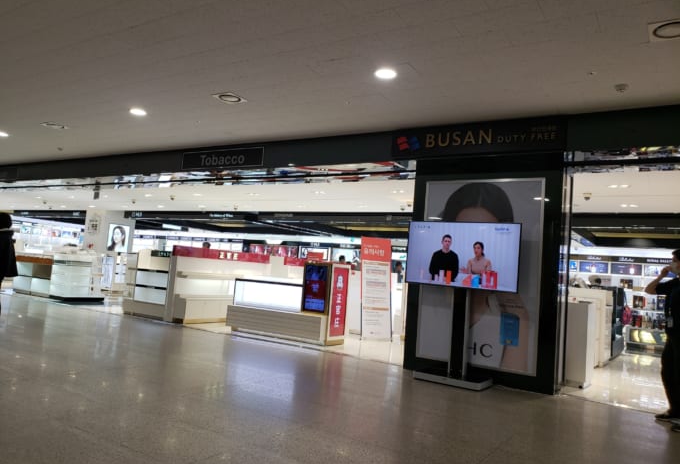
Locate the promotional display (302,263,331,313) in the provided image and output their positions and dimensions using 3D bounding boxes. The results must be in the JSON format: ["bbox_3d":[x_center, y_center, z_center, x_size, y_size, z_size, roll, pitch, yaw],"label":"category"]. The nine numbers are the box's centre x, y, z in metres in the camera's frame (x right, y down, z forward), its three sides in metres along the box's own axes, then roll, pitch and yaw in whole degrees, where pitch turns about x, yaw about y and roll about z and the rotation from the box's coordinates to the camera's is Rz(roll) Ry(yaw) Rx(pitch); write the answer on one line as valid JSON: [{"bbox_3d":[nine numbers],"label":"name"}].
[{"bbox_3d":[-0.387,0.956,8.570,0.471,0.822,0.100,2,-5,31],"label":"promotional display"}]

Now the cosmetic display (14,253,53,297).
[{"bbox_3d":[-7.521,1.116,13.054,1.470,0.980,0.600,2,-4,32],"label":"cosmetic display"}]

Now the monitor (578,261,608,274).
[{"bbox_3d":[7.681,1.089,15.461,0.784,0.318,0.060,2,-5,31],"label":"monitor"}]

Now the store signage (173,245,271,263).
[{"bbox_3d":[-2.383,0.488,10.519,2.210,0.195,0.120,7,-4,-43],"label":"store signage"}]

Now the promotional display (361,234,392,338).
[{"bbox_3d":[0.676,1.016,9.172,0.600,1.830,0.200,4,-8,-12],"label":"promotional display"}]

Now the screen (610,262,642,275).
[{"bbox_3d":[5.775,0.755,10.283,0.540,0.220,0.060,2,-4,32],"label":"screen"}]

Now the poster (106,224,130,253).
[{"bbox_3d":[-8.254,0.266,19.125,0.060,1.000,0.850,2,-5,31],"label":"poster"}]

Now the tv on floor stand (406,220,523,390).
[{"bbox_3d":[1.455,0.842,6.324,1.460,1.970,0.420,2,-4,33],"label":"tv on floor stand"}]

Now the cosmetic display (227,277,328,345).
[{"bbox_3d":[-0.989,1.342,8.879,2.040,0.930,0.500,2,-3,27],"label":"cosmetic display"}]

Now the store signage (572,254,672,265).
[{"bbox_3d":[8.285,0.810,15.130,2.679,0.193,0.070,2,-5,31],"label":"store signage"}]

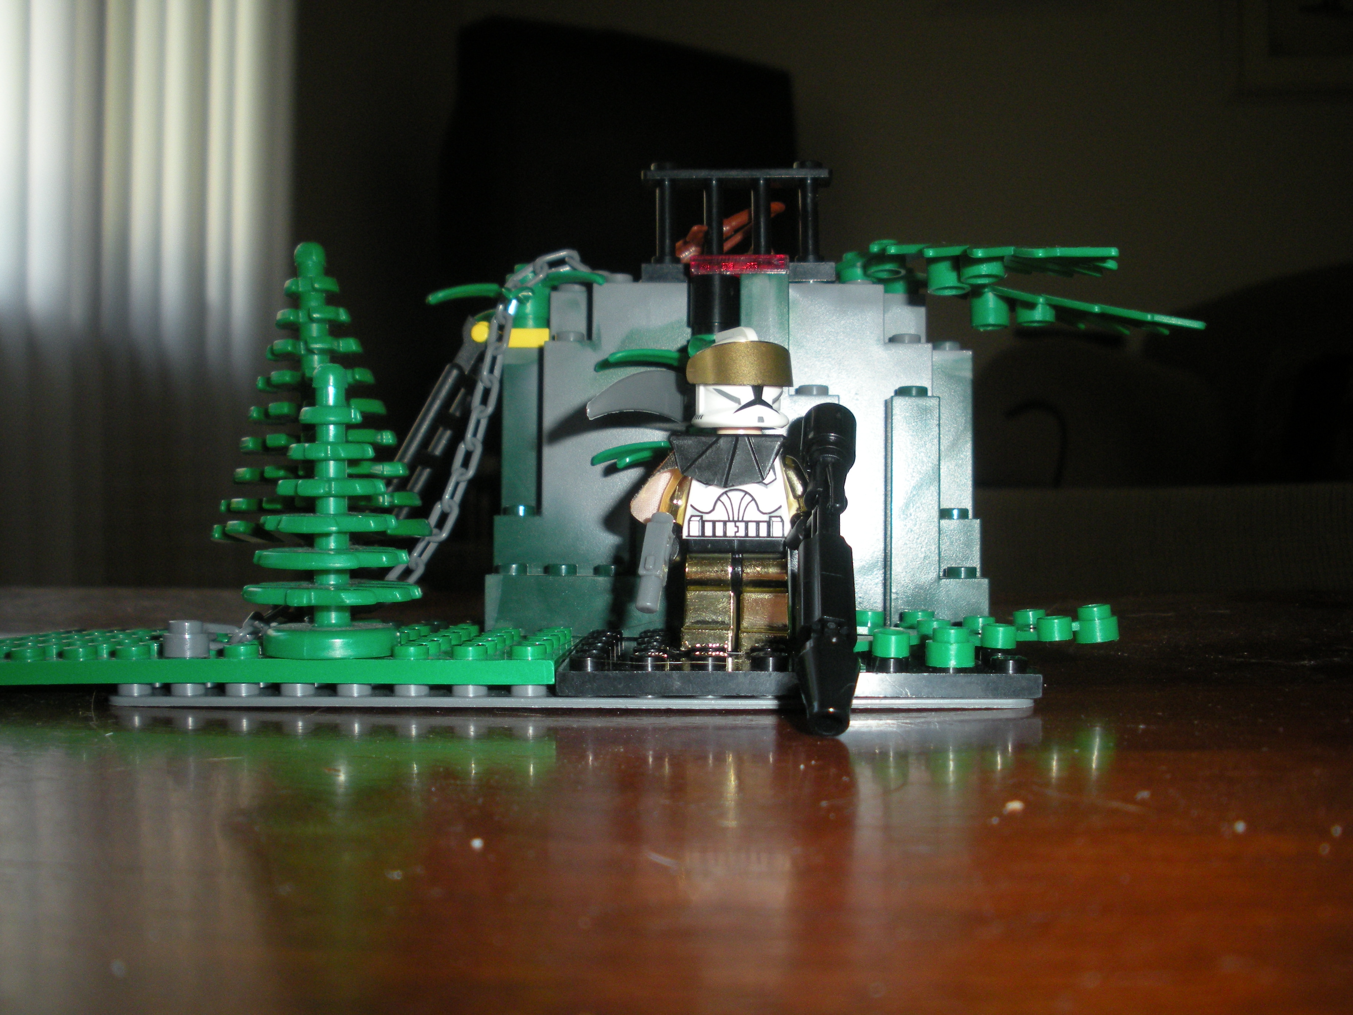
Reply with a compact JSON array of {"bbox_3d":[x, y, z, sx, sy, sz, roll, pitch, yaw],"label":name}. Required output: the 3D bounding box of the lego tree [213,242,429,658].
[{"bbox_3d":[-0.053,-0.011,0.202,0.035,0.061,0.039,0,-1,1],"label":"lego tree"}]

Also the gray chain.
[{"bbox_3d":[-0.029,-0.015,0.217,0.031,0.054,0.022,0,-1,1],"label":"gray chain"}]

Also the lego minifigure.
[{"bbox_3d":[0.006,-0.003,0.199,0.025,0.048,0.021,0,-1,1],"label":"lego minifigure"}]

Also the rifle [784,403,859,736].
[{"bbox_3d":[0.019,0.006,0.181,0.009,0.010,0.061,0,37,6],"label":"rifle"}]

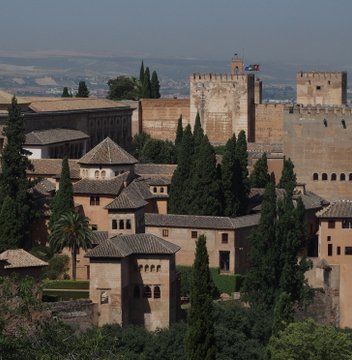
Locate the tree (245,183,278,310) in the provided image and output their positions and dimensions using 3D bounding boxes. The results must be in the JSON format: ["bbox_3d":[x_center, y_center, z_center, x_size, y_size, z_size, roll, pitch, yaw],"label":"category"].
[{"bbox_3d":[12.423,9.298,272.677,4.940,18.500,4.940,0,4,0],"label":"tree"}]

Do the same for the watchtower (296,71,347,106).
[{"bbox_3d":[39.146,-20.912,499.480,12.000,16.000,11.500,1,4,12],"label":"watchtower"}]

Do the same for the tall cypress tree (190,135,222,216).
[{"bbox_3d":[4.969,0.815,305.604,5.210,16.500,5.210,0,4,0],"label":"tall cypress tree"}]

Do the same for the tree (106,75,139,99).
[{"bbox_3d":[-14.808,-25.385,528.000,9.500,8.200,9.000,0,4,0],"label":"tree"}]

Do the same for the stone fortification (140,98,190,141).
[{"bbox_3d":[-2.861,-16.346,510.000,13.900,11.800,3.500,1,4,12],"label":"stone fortification"}]

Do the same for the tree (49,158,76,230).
[{"bbox_3d":[-16.270,2.645,266.439,3.690,12.000,3.690,0,4,0],"label":"tree"}]

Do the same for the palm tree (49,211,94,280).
[{"bbox_3d":[-14.111,8.887,254.000,6.200,9.500,6.200,0,4,0],"label":"palm tree"}]

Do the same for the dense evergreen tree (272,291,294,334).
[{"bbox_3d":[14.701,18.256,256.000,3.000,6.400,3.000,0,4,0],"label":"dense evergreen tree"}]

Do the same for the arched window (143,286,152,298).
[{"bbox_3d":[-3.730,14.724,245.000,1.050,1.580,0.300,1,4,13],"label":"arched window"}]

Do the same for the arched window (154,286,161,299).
[{"bbox_3d":[-2.421,14.724,245.000,0.820,1.580,0.300,1,4,13],"label":"arched window"}]

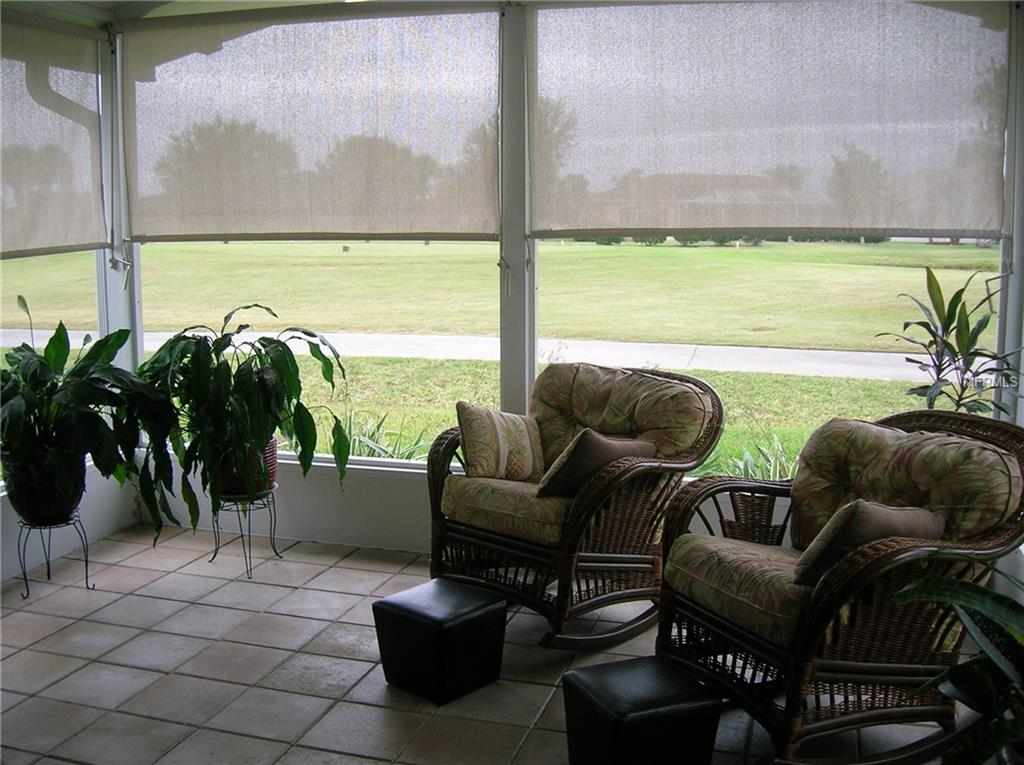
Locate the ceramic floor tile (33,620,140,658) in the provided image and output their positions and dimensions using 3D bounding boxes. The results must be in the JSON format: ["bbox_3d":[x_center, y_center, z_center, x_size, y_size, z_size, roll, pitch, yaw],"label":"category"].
[{"bbox_3d":[-1.514,0.919,3.574,0.295,0.010,0.295,3,7,15],"label":"ceramic floor tile"}]

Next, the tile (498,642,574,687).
[{"bbox_3d":[0.043,0.988,3.543,0.315,0.012,0.315,2,8,16],"label":"tile"}]

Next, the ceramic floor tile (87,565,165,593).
[{"bbox_3d":[-1.721,0.874,4.428,0.320,0.010,0.320,2,8,15],"label":"ceramic floor tile"}]

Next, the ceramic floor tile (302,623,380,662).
[{"bbox_3d":[-0.583,0.972,3.754,0.320,0.010,0.320,2,8,15],"label":"ceramic floor tile"}]

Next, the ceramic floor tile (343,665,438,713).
[{"bbox_3d":[-0.357,1.022,3.355,0.320,0.010,0.320,2,8,15],"label":"ceramic floor tile"}]

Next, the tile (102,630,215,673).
[{"bbox_3d":[-1.276,0.975,3.628,0.320,0.010,0.320,2,8,15],"label":"tile"}]

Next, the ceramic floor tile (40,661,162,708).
[{"bbox_3d":[-1.301,0.970,3.200,0.295,0.010,0.295,3,7,15],"label":"ceramic floor tile"}]

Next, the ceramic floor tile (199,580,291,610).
[{"bbox_3d":[-1.102,0.897,4.201,0.315,0.012,0.315,2,8,16],"label":"ceramic floor tile"}]

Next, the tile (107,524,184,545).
[{"bbox_3d":[-1.768,0.751,4.904,0.255,0.010,0.295,3,7,15],"label":"tile"}]

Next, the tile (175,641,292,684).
[{"bbox_3d":[-0.961,0.981,3.493,0.315,0.012,0.315,2,8,16],"label":"tile"}]

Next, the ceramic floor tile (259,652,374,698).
[{"bbox_3d":[-0.666,1.007,3.444,0.320,0.010,0.320,2,8,15],"label":"ceramic floor tile"}]

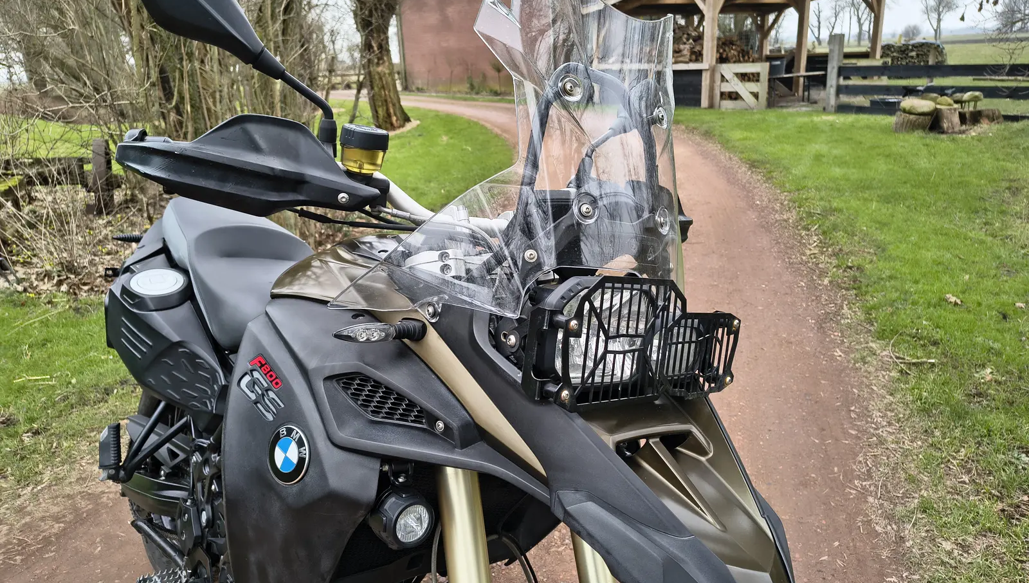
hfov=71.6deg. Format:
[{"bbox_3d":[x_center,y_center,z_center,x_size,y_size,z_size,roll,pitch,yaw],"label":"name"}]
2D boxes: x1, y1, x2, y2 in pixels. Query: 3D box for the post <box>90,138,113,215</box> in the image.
[{"bbox_3d":[-3.988,-1.107,6.893,0.115,0.740,0.105,-7,22,-32],"label":"post"}]

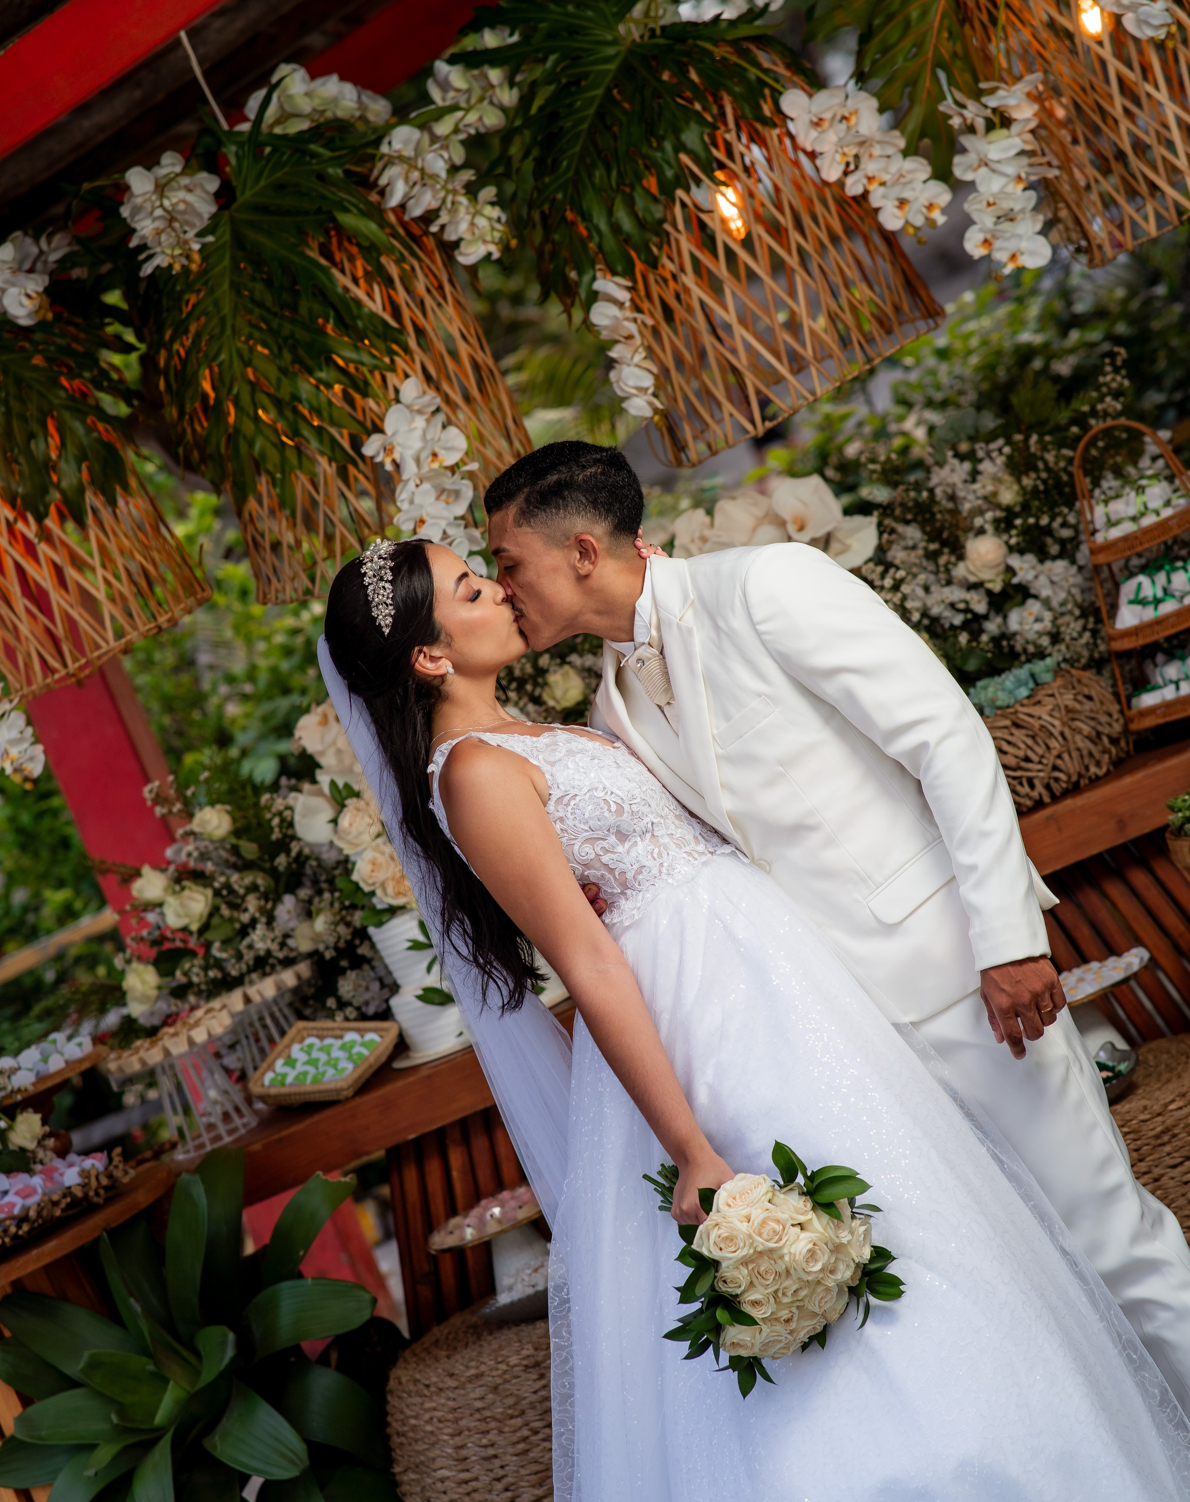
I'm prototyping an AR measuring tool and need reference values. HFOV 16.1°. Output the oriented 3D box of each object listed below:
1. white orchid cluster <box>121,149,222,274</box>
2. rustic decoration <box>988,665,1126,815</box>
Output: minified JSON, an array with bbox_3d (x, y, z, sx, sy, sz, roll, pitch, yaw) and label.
[{"bbox_3d":[-0.584,-0.741,5.820,0.150,0.165,0.120,-22,8,0],"label":"white orchid cluster"},{"bbox_3d":[0.649,-0.017,6.050,0.240,0.160,0.200,-22,8,0],"label":"rustic decoration"}]

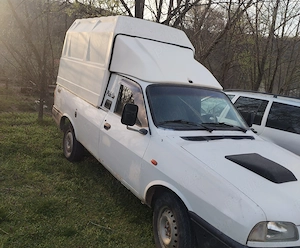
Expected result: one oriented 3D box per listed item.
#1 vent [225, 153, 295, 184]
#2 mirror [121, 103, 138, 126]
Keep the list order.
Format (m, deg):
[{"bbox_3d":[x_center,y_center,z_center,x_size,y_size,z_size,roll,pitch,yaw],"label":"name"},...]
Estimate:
[{"bbox_3d":[0.883,0.318,2.360,0.370,0.070,0.450,2,23,-32],"label":"vent"},{"bbox_3d":[-0.180,-0.080,2.679,0.135,0.185,0.060,3,10,-25],"label":"mirror"}]

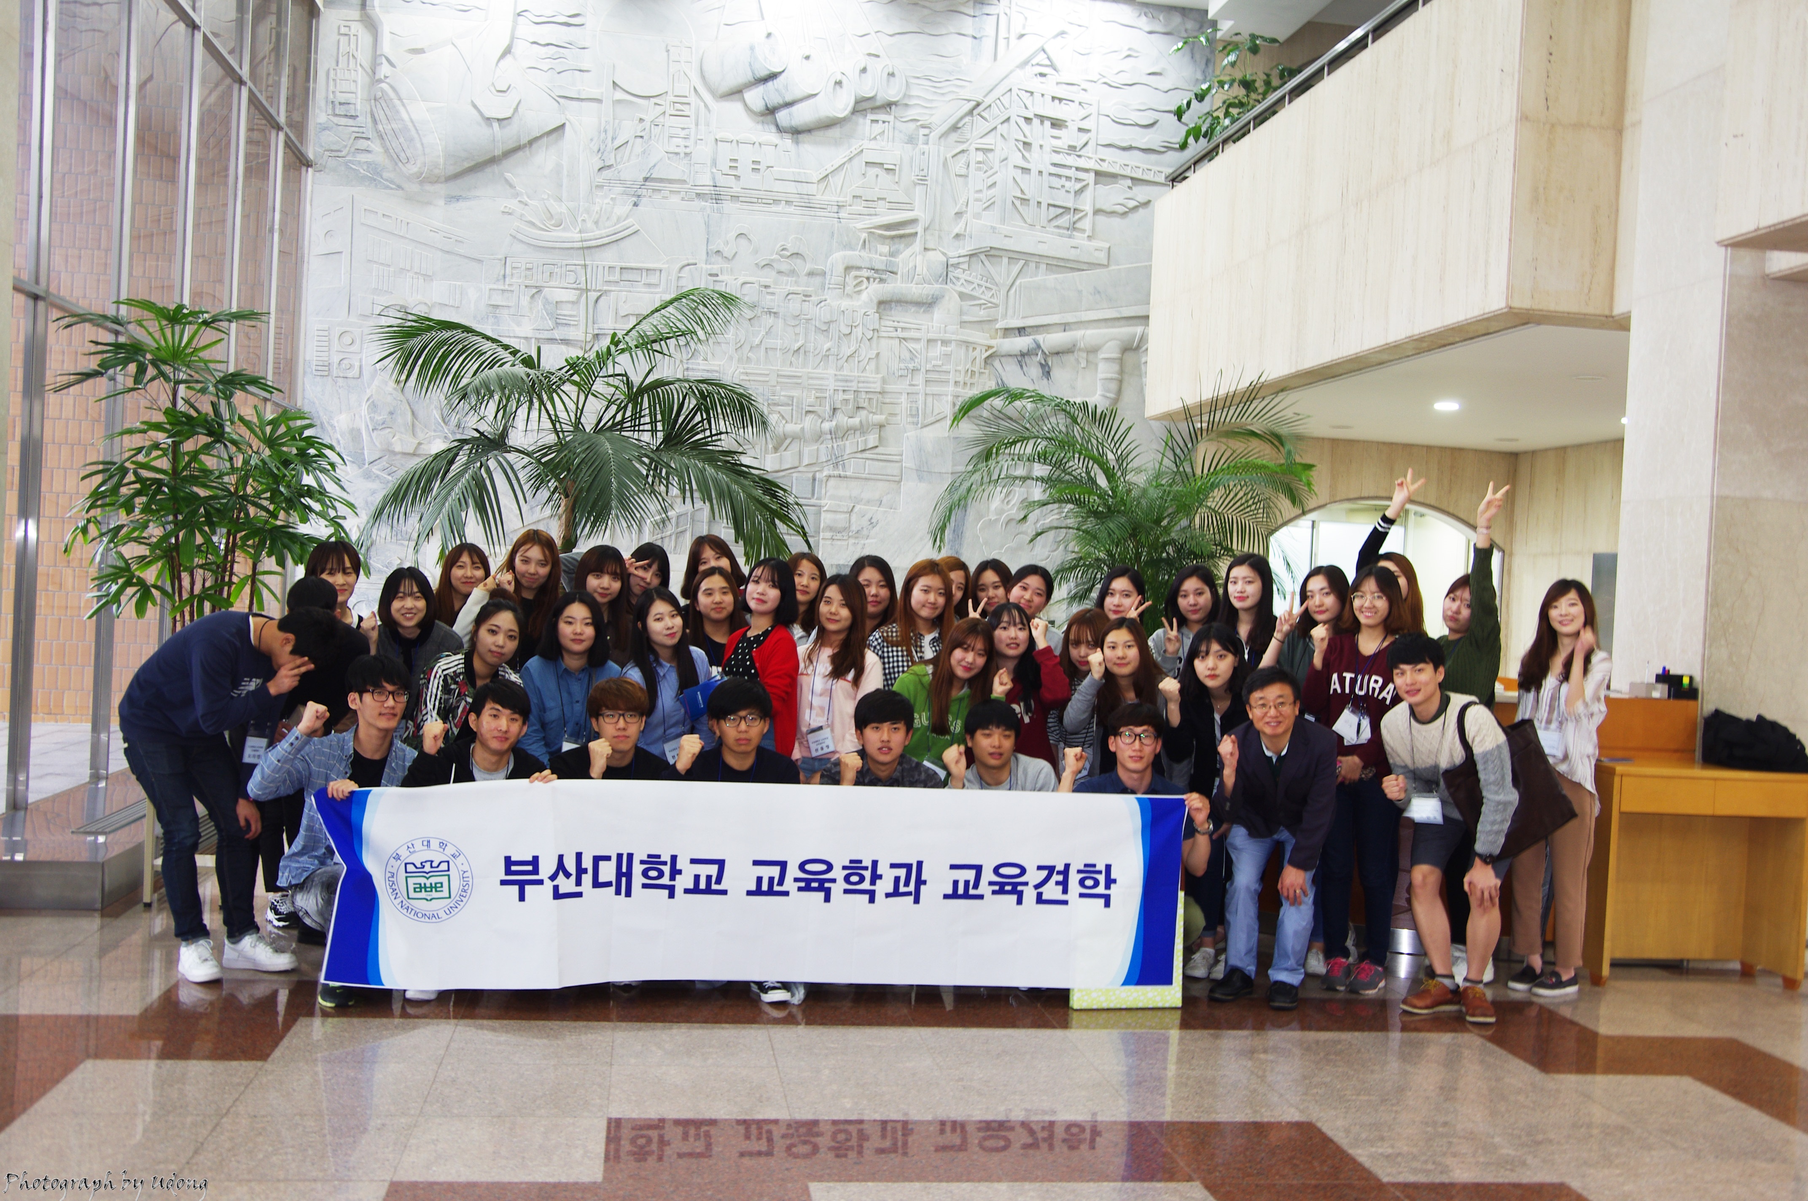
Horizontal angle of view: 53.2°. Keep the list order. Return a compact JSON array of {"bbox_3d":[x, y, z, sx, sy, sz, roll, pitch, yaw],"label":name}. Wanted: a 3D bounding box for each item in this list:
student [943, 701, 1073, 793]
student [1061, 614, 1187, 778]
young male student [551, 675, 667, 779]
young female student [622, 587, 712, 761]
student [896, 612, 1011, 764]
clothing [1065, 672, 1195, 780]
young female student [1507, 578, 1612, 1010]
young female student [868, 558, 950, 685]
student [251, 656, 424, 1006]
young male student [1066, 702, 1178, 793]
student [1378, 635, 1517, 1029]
[{"bbox_3d":[0.355,0.900,6.667,0.560,1.065,0.620,3,1,-1],"label":"student"},{"bbox_3d":[0.873,0.761,7.205,0.500,1.392,0.420,3,1,6],"label":"student"},{"bbox_3d":[-1.053,0.826,6.435,0.520,1.103,0.620,3,1,-7],"label":"young male student"},{"bbox_3d":[-0.915,0.650,6.805,0.430,1.402,0.420,3,1,-9],"label":"young female student"},{"bbox_3d":[0.152,0.742,7.056,0.480,1.345,0.480,3,1,-8],"label":"student"},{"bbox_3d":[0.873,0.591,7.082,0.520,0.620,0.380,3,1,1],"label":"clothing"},{"bbox_3d":[2.605,0.728,7.179,0.400,1.628,0.310,3,1,23],"label":"young female student"},{"bbox_3d":[0.002,0.616,7.407,0.430,1.570,0.360,3,1,-3],"label":"young female student"},{"bbox_3d":[-1.960,0.747,6.249,0.600,1.121,0.700,2,1,-22],"label":"student"},{"bbox_3d":[0.866,0.924,6.755,0.540,1.082,0.620,3,1,1],"label":"young male student"},{"bbox_3d":[2.002,0.808,6.600,0.500,1.376,0.640,3,1,21],"label":"student"}]

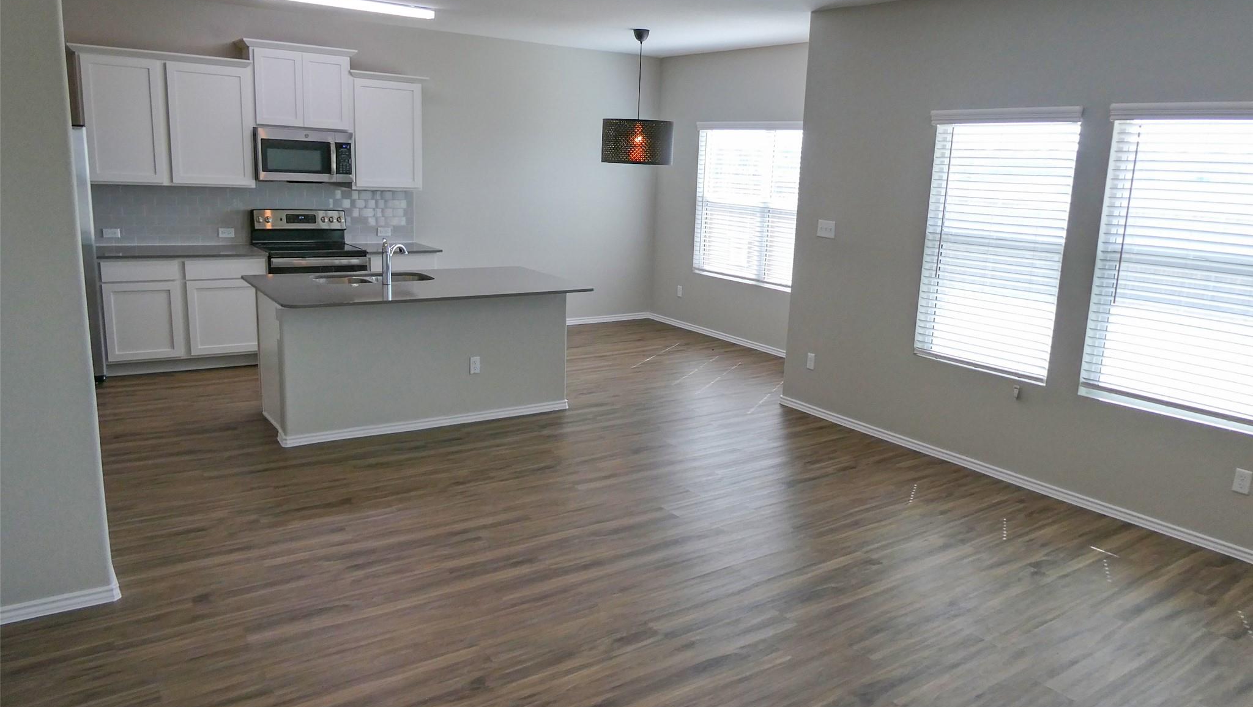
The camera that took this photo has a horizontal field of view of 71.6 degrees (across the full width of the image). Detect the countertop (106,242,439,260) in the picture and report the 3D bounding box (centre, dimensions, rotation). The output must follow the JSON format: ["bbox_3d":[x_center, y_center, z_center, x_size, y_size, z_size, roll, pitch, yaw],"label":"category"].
[{"bbox_3d":[-2.804,-0.844,6.997,2.540,0.035,0.645,-6,15,-34],"label":"countertop"}]

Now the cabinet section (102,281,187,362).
[{"bbox_3d":[-3.675,-0.295,6.569,0.490,0.585,0.550,-6,15,-34],"label":"cabinet section"}]

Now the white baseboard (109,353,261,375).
[{"bbox_3d":[-3.310,0.082,6.582,1.092,0.099,0.020,-6,15,-35],"label":"white baseboard"}]

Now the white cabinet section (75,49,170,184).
[{"bbox_3d":[-3.720,-1.709,6.408,0.516,0.911,0.320,-6,15,-34],"label":"white cabinet section"}]

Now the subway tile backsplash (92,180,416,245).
[{"bbox_3d":[-2.974,-1.155,7.199,2.505,0.468,0.017,-6,15,-34],"label":"subway tile backsplash"}]

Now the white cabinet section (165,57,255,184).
[{"bbox_3d":[-3.241,-1.760,6.726,0.598,0.911,0.320,-6,15,-34],"label":"white cabinet section"}]

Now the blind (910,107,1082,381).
[{"bbox_3d":[2.086,-0.649,5.013,0.084,1.465,0.907,-6,15,-35],"label":"blind"}]

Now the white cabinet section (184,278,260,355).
[{"bbox_3d":[-3.204,-0.344,6.882,0.575,0.585,0.550,-6,15,-34],"label":"white cabinet section"}]

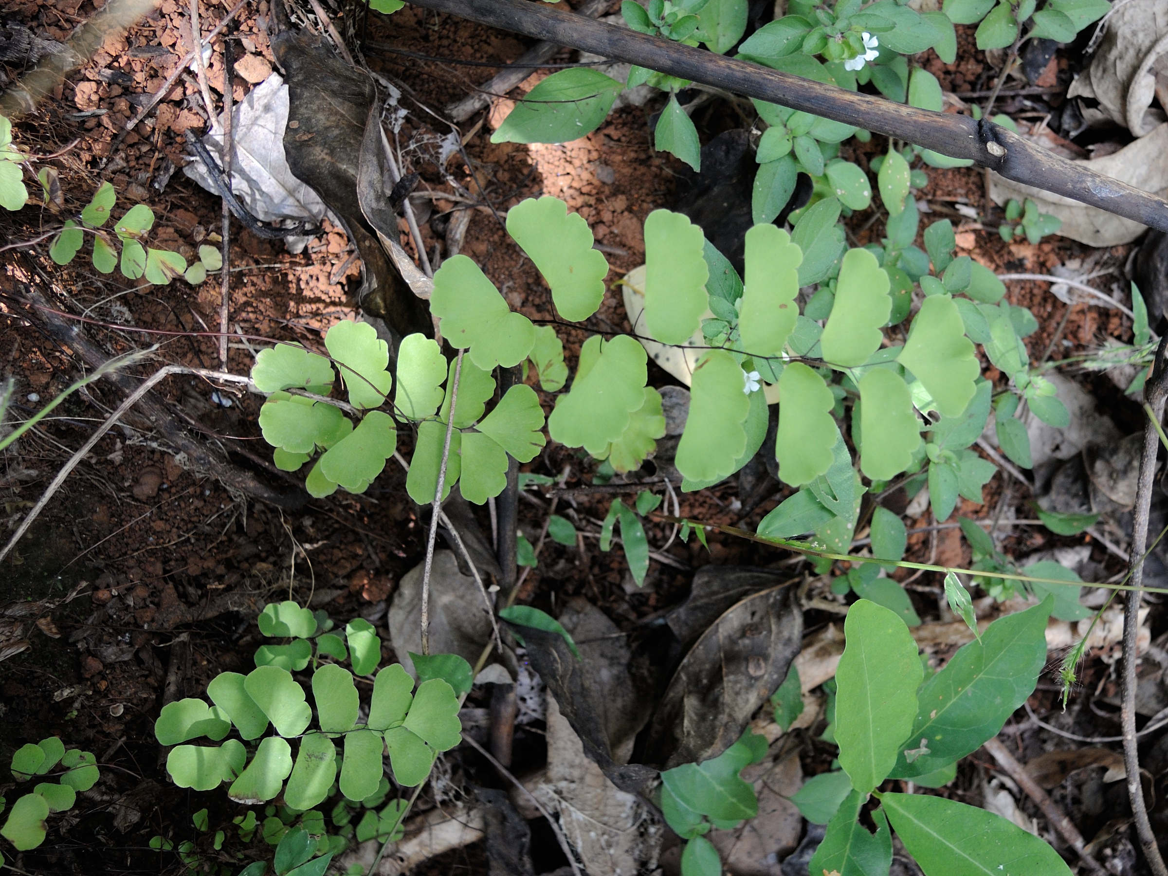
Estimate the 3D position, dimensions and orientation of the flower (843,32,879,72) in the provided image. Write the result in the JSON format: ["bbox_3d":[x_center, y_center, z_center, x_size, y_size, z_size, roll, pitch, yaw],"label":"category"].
[{"bbox_3d":[0.126,-0.176,0.430,0.014,0.011,0.016,38,74,2],"label":"flower"}]

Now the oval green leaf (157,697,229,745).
[{"bbox_3d":[-0.172,0.124,0.415,0.033,0.008,0.019,-5,77,-1],"label":"oval green leaf"}]

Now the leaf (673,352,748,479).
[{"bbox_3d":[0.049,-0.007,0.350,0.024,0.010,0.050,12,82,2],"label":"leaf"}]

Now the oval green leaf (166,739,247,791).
[{"bbox_3d":[-0.164,0.143,0.411,0.035,0.008,0.020,-8,78,4],"label":"oval green leaf"}]

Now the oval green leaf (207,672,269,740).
[{"bbox_3d":[-0.147,0.115,0.405,0.021,0.008,0.032,-27,82,-4],"label":"oval green leaf"}]

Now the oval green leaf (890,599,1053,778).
[{"bbox_3d":[0.158,0.106,0.386,0.109,0.014,0.034,-42,81,-9],"label":"oval green leaf"}]

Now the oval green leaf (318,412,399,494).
[{"bbox_3d":[-0.089,0.006,0.386,0.035,0.006,0.022,-44,82,0],"label":"oval green leaf"}]

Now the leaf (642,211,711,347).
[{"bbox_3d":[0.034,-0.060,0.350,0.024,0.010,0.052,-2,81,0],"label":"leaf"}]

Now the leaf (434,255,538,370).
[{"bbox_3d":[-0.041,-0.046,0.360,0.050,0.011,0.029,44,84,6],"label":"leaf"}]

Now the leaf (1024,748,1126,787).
[{"bbox_3d":[0.238,0.157,0.450,0.056,0.020,0.017,-3,81,-1],"label":"leaf"}]

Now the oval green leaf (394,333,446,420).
[{"bbox_3d":[-0.070,-0.026,0.405,0.022,0.007,0.039,2,77,0],"label":"oval green leaf"}]

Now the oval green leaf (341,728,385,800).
[{"bbox_3d":[-0.094,0.138,0.400,0.017,0.008,0.029,5,81,1],"label":"oval green leaf"}]

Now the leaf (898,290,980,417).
[{"bbox_3d":[0.130,-0.030,0.345,0.030,0.010,0.045,-9,77,-2],"label":"leaf"}]

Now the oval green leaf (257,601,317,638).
[{"bbox_3d":[-0.135,0.083,0.430,0.026,0.007,0.017,1,77,0],"label":"oval green leaf"}]

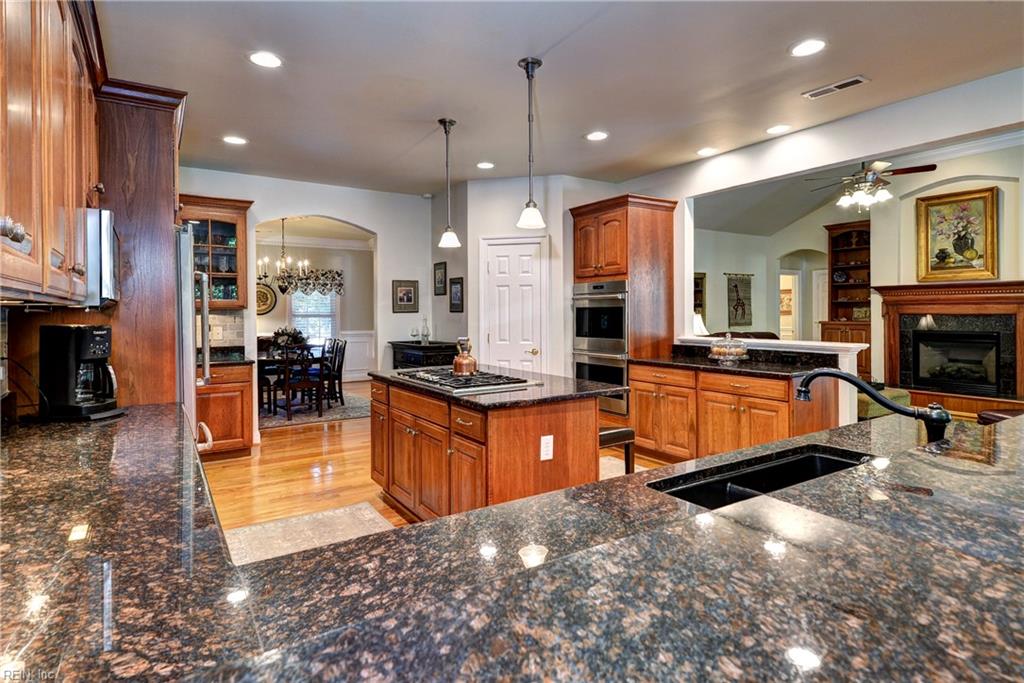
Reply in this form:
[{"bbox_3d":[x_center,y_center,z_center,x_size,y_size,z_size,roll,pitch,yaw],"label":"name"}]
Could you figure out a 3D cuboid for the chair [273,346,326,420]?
[{"bbox_3d":[-2.759,0.508,6.981,0.523,0.934,0.552,-2,2,-33],"label":"chair"}]

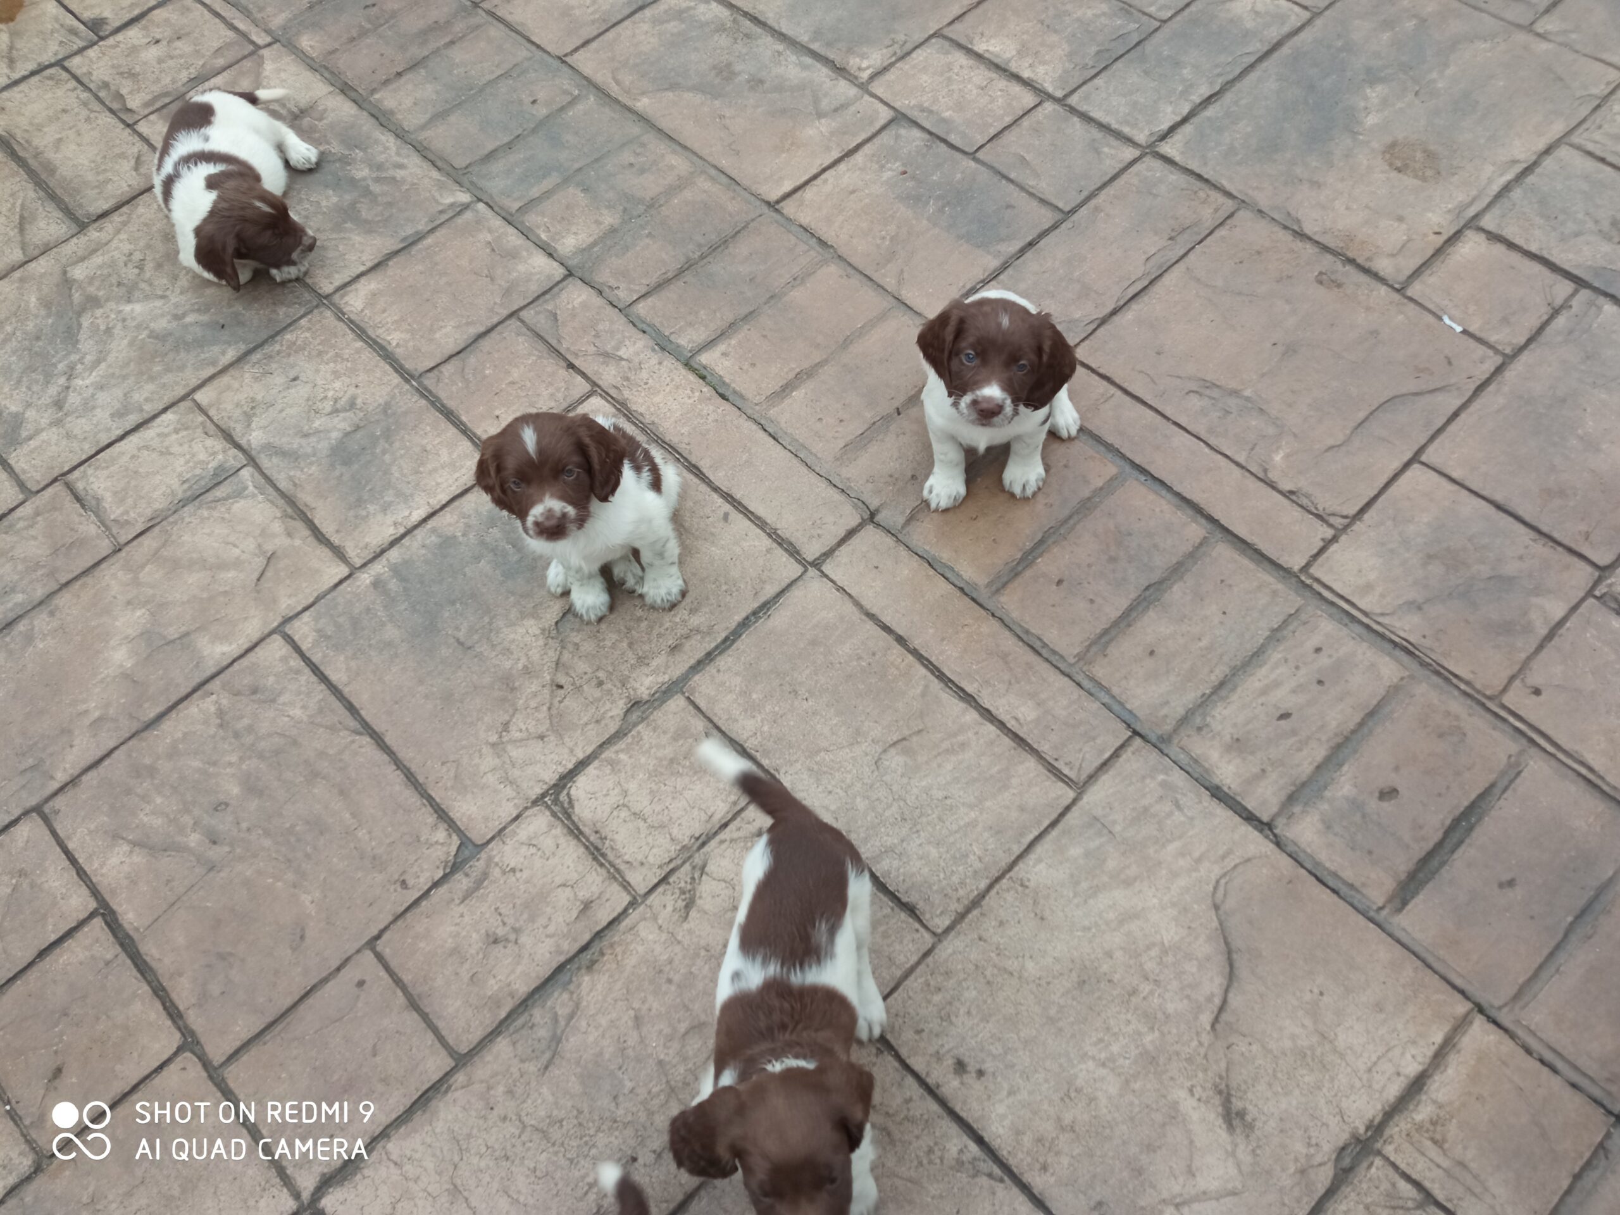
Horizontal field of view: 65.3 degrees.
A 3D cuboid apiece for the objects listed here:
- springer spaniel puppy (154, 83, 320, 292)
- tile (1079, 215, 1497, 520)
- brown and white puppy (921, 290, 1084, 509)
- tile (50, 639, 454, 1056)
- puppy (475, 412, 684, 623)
[{"bbox_3d":[-0.708,-0.537,1.587,0.209,0.127,0.290,-14,59,-5],"label":"springer spaniel puppy"},{"bbox_3d":[0.536,-0.274,1.435,0.315,0.030,0.344,-41,65,-19],"label":"tile"},{"bbox_3d":[0.196,-0.239,1.273,0.178,0.249,0.209,1,59,4],"label":"brown and white puppy"},{"bbox_3d":[-0.527,0.220,1.208,0.268,0.030,0.327,-41,65,-19],"label":"tile"},{"bbox_3d":[-0.206,-0.112,1.227,0.163,0.244,0.194,8,60,9],"label":"puppy"}]

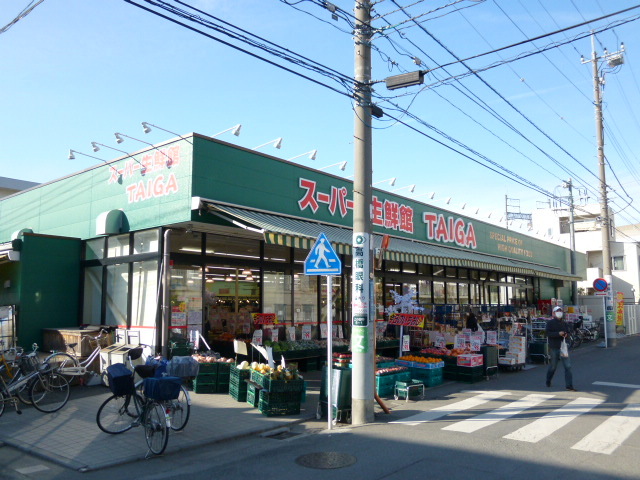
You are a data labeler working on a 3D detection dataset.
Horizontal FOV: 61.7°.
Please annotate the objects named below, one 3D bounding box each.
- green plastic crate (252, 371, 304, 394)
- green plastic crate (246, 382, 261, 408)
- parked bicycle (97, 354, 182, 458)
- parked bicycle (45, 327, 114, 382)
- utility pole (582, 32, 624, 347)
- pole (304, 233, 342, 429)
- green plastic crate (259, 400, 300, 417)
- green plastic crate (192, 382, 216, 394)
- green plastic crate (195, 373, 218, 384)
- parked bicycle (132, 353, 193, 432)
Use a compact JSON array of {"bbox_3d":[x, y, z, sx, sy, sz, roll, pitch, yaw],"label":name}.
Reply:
[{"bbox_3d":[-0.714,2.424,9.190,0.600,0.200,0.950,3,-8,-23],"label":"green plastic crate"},{"bbox_3d":[-1.006,2.747,9.607,0.460,0.370,0.450,3,-8,-22],"label":"green plastic crate"},{"bbox_3d":[-2.380,2.165,7.136,0.620,1.100,1.740,7,-10,-44],"label":"parked bicycle"},{"bbox_3d":[-4.756,2.424,11.021,0.570,1.050,1.780,-6,-10,40],"label":"parked bicycle"},{"bbox_3d":[12.994,-2.541,23.929,1.900,14.400,0.600,-5,-9,39],"label":"utility pole"},{"bbox_3d":[0.052,1.327,7.978,0.600,2.889,0.110,-3,-8,22],"label":"pole"},{"bbox_3d":[-0.659,2.769,8.890,0.560,0.190,0.450,3,-8,-22],"label":"green plastic crate"},{"bbox_3d":[-2.275,2.939,10.761,0.420,0.190,0.520,2,-7,-16],"label":"green plastic crate"},{"bbox_3d":[-2.227,2.705,10.668,0.400,0.200,0.600,1,-7,-6],"label":"green plastic crate"},{"bbox_3d":[-2.469,2.279,8.287,1.780,1.100,0.600,-7,-10,43],"label":"parked bicycle"}]

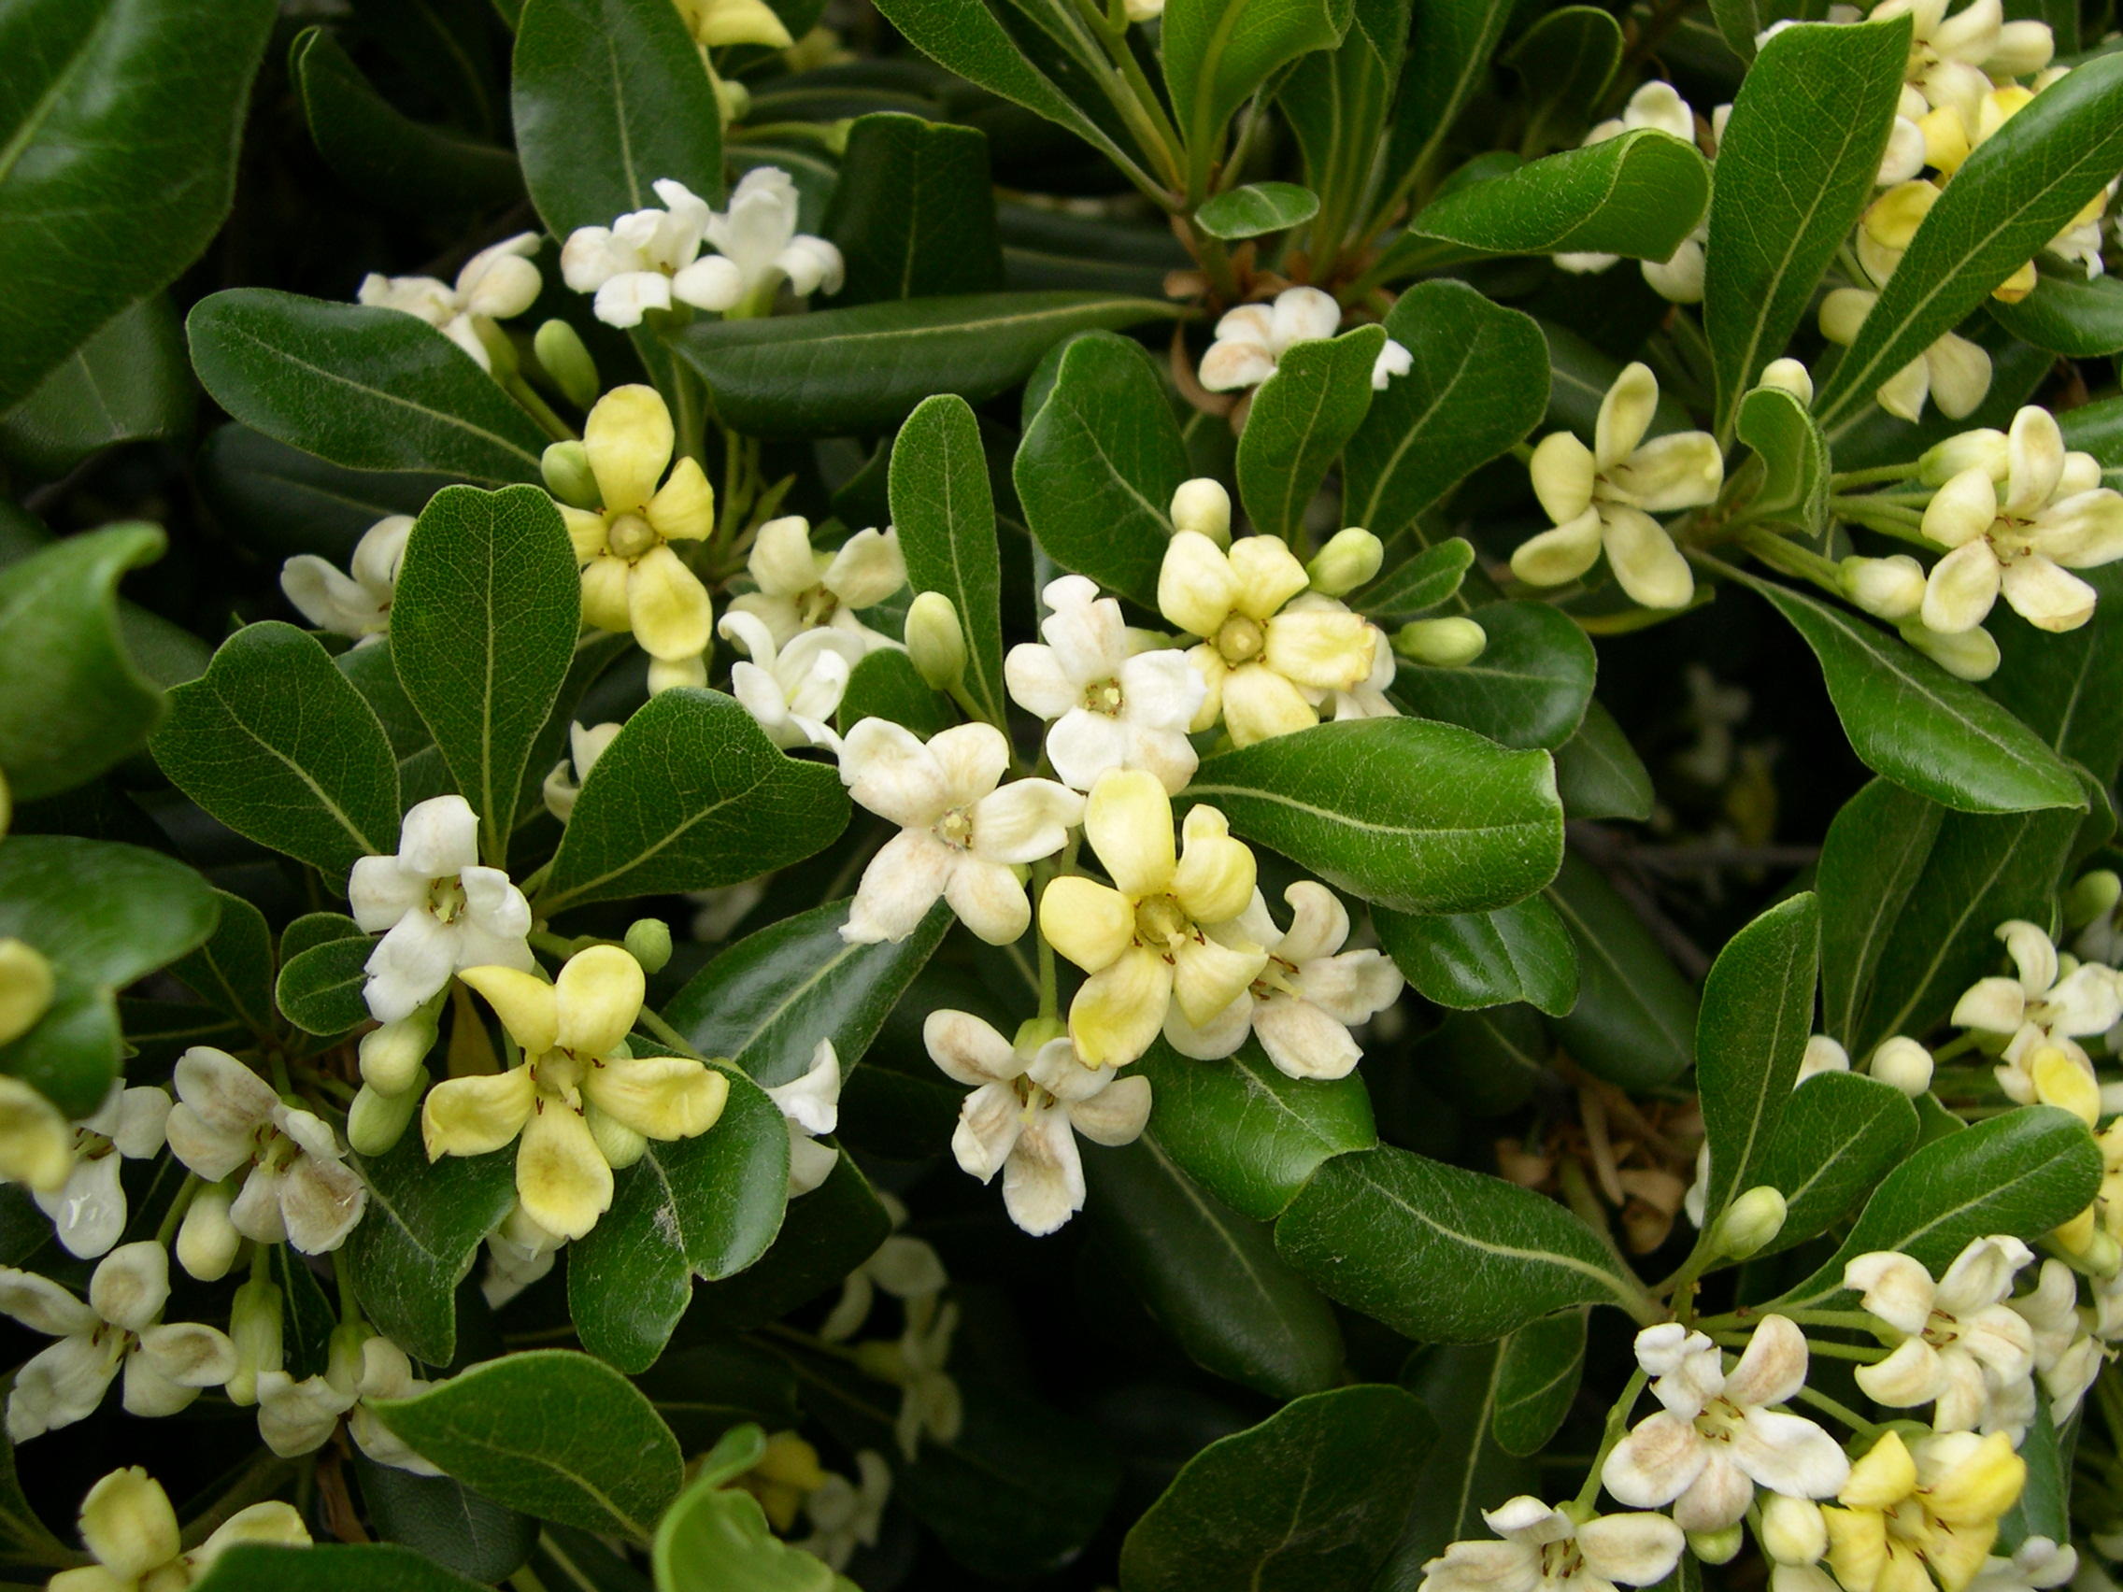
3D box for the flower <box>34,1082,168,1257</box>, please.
[{"bbox_3d":[-0.119,0.045,0.285,0.021,0.021,0.013,0,18,-3],"label":"flower"}]

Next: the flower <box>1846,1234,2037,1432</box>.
[{"bbox_3d":[0.119,0.073,0.315,0.026,0.026,0.014,-7,4,-11],"label":"flower"}]

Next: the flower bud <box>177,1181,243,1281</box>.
[{"bbox_3d":[-0.097,0.049,0.265,0.007,0.012,0.007,-3,-9,0],"label":"flower bud"}]

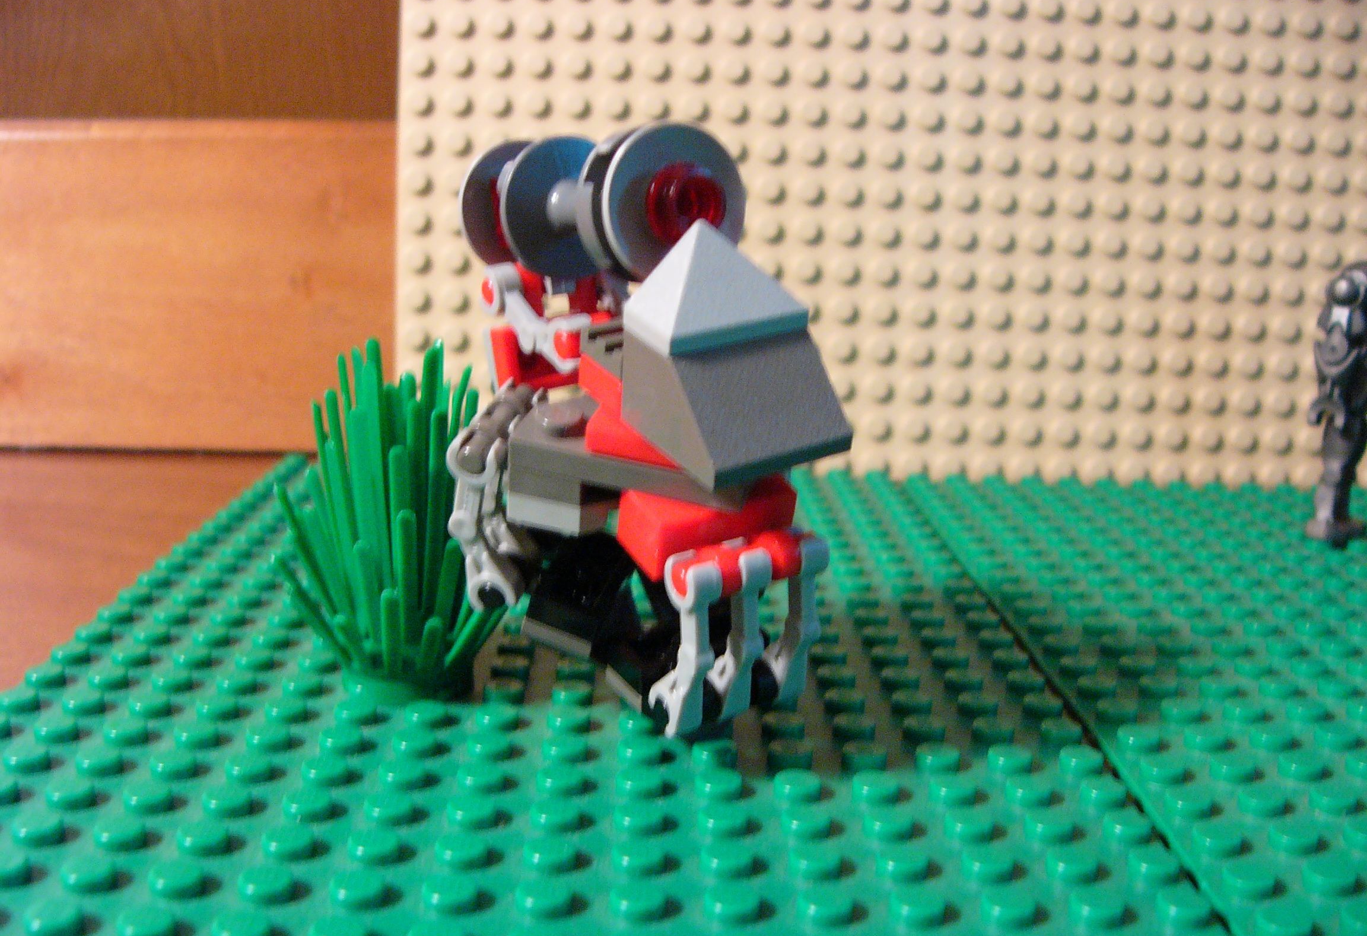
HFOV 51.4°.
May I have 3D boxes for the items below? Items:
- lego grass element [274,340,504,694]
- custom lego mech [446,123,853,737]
[{"bbox_3d":[-0.032,0.006,0.165,0.029,0.041,0.029,2,12,-2],"label":"lego grass element"},{"bbox_3d":[-0.007,-0.007,0.169,0.032,0.066,0.054,-6,14,-33],"label":"custom lego mech"}]

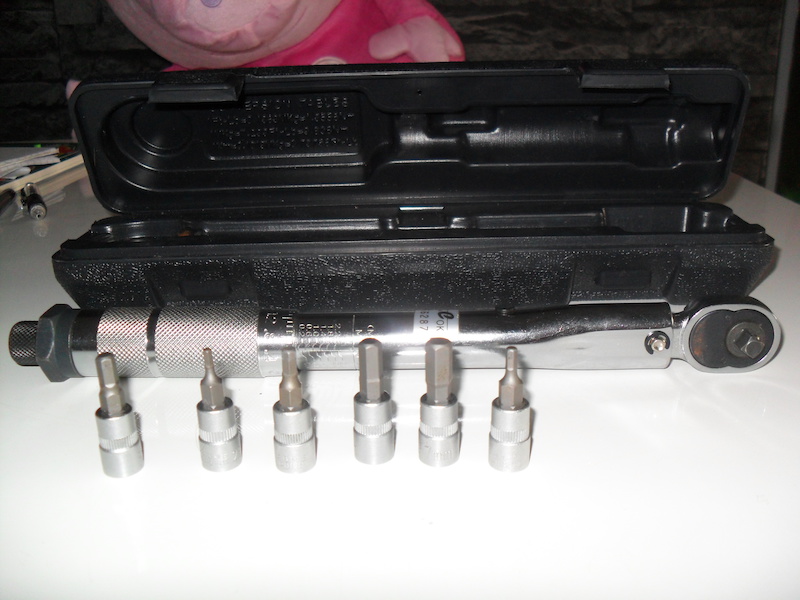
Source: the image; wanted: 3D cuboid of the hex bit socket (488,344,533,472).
[{"bbox_3d":[0.032,0.031,0.233,0.012,0.037,0.012,-2,22,0],"label":"hex bit socket"}]

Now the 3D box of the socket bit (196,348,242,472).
[{"bbox_3d":[-0.054,0.031,0.237,0.012,0.037,0.012,-2,22,0],"label":"socket bit"}]

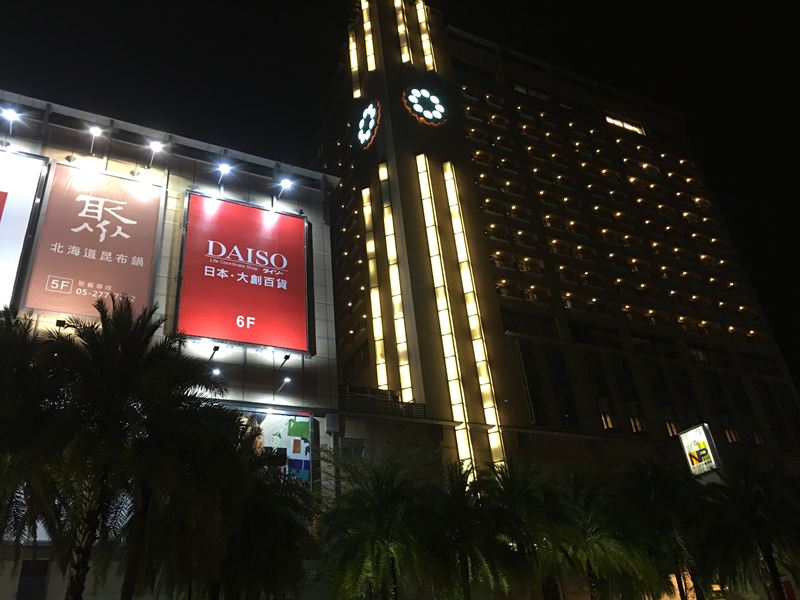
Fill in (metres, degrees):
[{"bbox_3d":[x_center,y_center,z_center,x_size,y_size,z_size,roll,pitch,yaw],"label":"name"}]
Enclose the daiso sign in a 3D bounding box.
[{"bbox_3d":[-11.858,-2.159,51.674,9.768,12.882,0.473,10,-34,-25],"label":"daiso sign"}]

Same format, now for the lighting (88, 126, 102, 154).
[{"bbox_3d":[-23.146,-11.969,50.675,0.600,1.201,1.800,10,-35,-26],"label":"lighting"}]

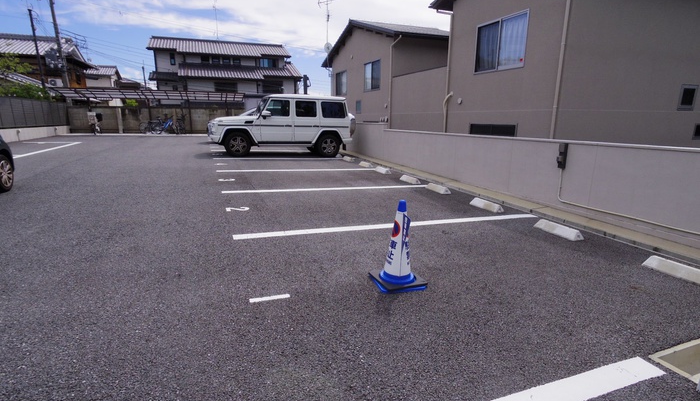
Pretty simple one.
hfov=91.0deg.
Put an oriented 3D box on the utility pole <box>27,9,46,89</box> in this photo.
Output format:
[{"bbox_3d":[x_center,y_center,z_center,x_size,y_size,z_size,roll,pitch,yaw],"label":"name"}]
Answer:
[{"bbox_3d":[-19.117,-7.773,21.377,0.450,7.462,0.450,-4,14,-20],"label":"utility pole"}]

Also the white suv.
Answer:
[{"bbox_3d":[-2.223,-2.525,11.524,4.660,1.950,1.860,-3,14,-20],"label":"white suv"}]

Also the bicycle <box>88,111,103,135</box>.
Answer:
[{"bbox_3d":[-11.857,-3.646,16.152,0.580,1.100,1.750,-4,14,-20],"label":"bicycle"}]

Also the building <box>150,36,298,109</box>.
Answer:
[{"bbox_3d":[-12.450,-12.222,35.351,13.580,7.471,9.000,-4,14,-20],"label":"building"}]

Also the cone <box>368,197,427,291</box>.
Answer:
[{"bbox_3d":[0.403,0.341,2.724,0.370,0.700,0.370,-3,14,-19],"label":"cone"}]

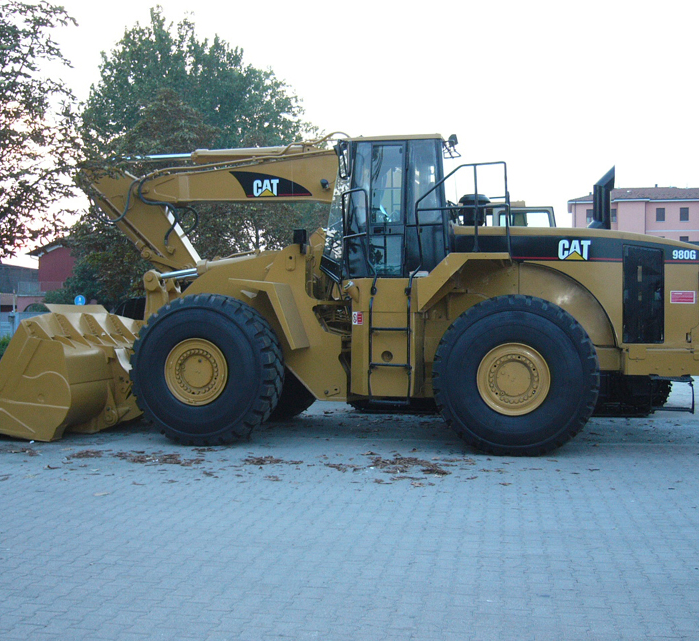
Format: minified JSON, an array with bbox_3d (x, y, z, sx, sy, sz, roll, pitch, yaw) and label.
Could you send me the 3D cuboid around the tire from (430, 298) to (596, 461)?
[{"bbox_3d":[1.893,0.612,9.910,1.851,1.803,0.750,0,1,12],"label":"tire"}]

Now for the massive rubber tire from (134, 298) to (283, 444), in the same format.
[{"bbox_3d":[-1.761,0.600,10.745,1.851,1.803,0.750,0,1,14],"label":"massive rubber tire"}]

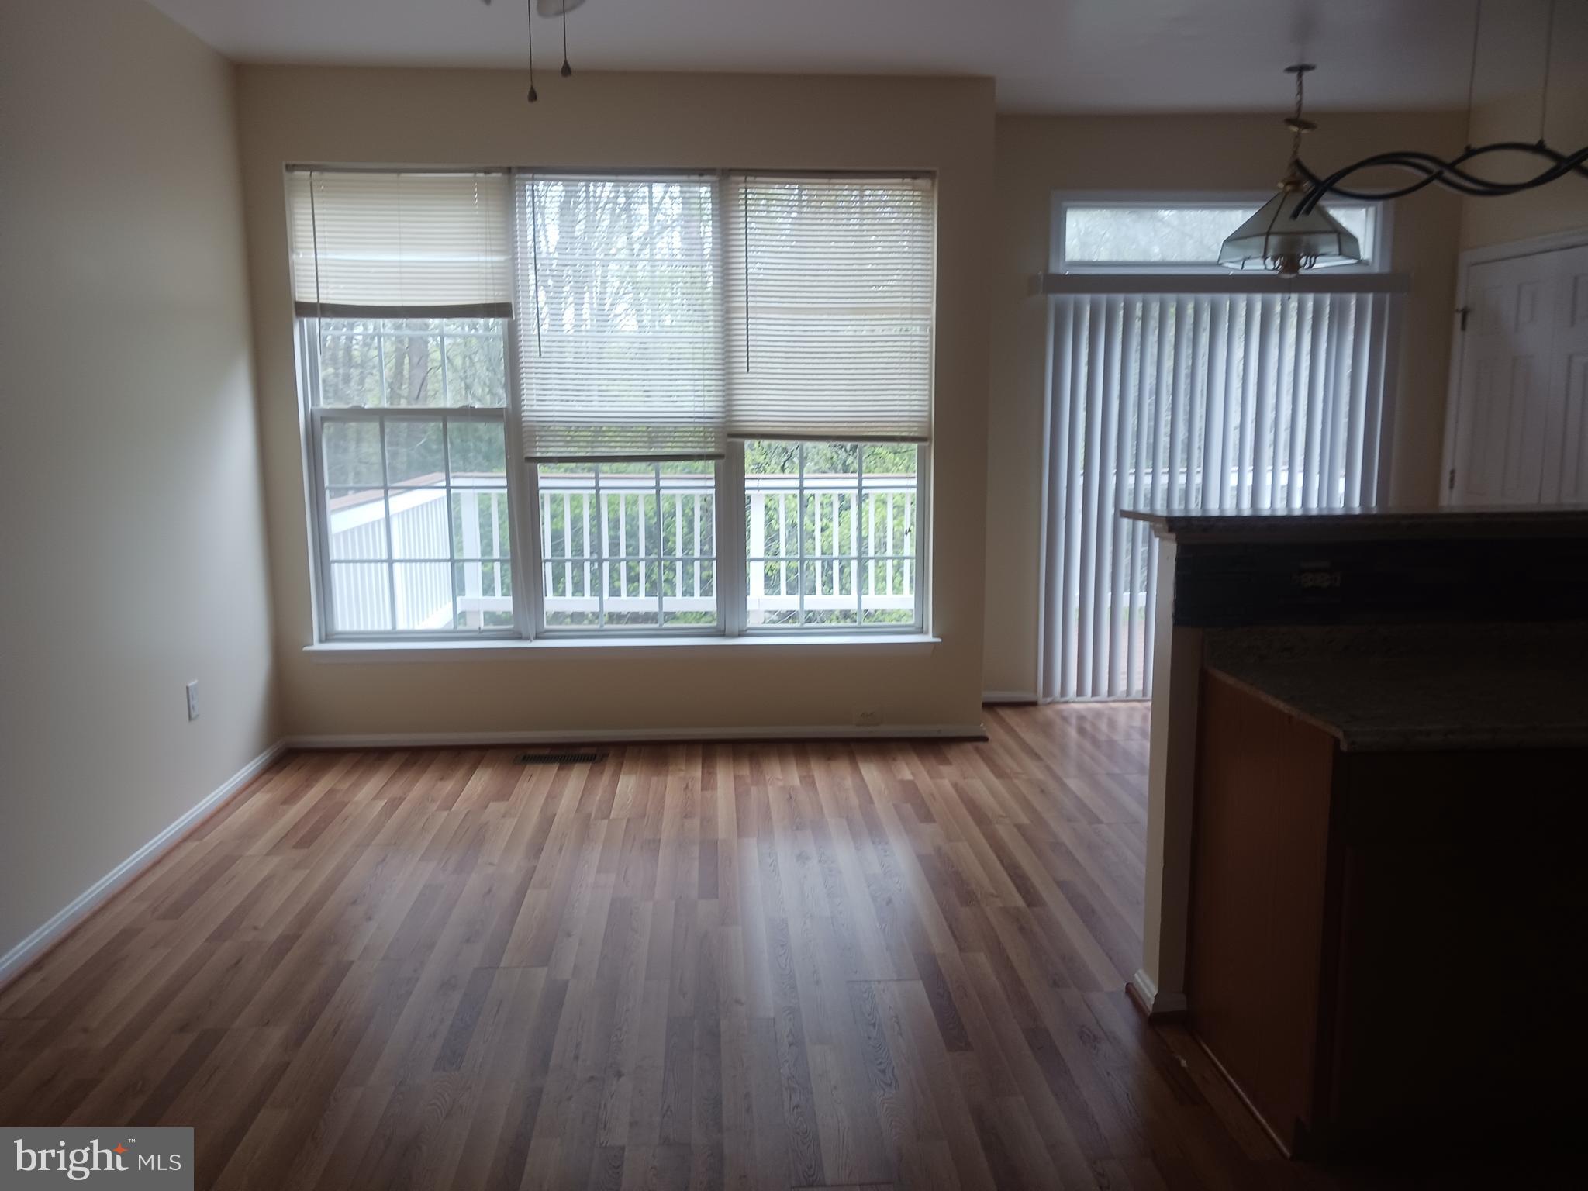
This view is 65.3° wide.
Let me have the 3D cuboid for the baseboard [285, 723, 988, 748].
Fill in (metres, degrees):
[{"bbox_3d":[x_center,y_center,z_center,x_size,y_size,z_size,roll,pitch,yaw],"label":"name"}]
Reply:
[{"bbox_3d":[-0.664,0.600,5.336,3.014,0.083,0.025,-1,9,-4],"label":"baseboard"}]

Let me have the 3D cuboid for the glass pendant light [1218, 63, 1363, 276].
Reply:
[{"bbox_3d":[1.988,-1.671,4.901,0.586,0.791,0.530,2,9,11],"label":"glass pendant light"}]

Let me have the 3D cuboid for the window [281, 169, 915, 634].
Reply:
[{"bbox_3d":[-0.708,-0.765,5.155,2.586,1.914,0.110,-1,9,-4],"label":"window"}]

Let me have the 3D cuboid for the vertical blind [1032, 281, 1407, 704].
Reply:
[{"bbox_3d":[2.002,-0.457,5.886,1.627,1.954,0.090,-1,9,-4],"label":"vertical blind"}]

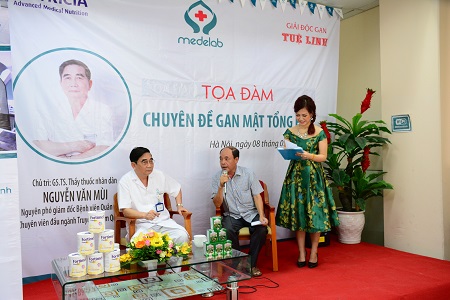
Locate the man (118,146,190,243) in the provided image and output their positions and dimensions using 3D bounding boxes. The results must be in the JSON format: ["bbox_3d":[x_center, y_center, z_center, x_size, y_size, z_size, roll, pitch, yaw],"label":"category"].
[{"bbox_3d":[-0.679,0.597,3.949,0.620,1.210,0.780,-1,0,-26],"label":"man"}]

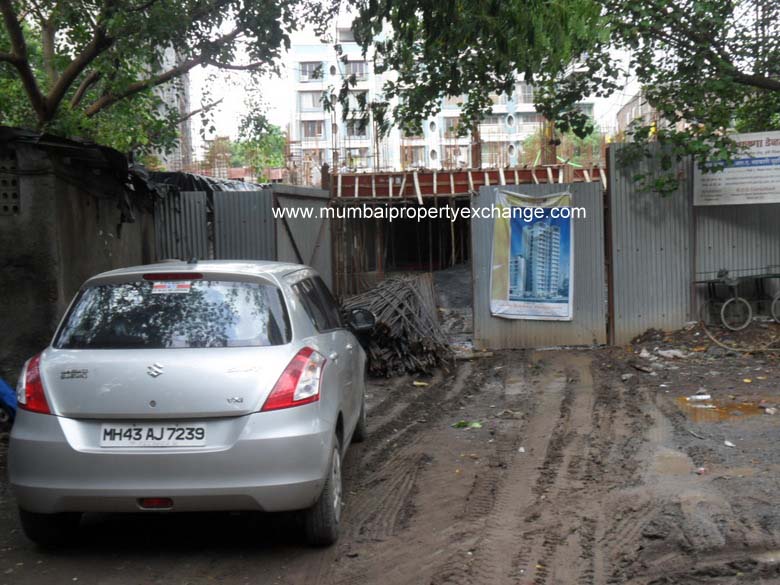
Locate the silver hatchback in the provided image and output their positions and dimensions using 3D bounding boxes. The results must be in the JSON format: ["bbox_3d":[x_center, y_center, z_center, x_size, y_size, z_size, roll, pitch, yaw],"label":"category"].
[{"bbox_3d":[-1.068,0.542,5.810,1.720,1.530,3.850,-1,2,2],"label":"silver hatchback"}]

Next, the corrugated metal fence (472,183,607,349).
[{"bbox_3d":[2.276,-0.407,12.690,2.065,2.489,0.080,-2,2,-5],"label":"corrugated metal fence"}]

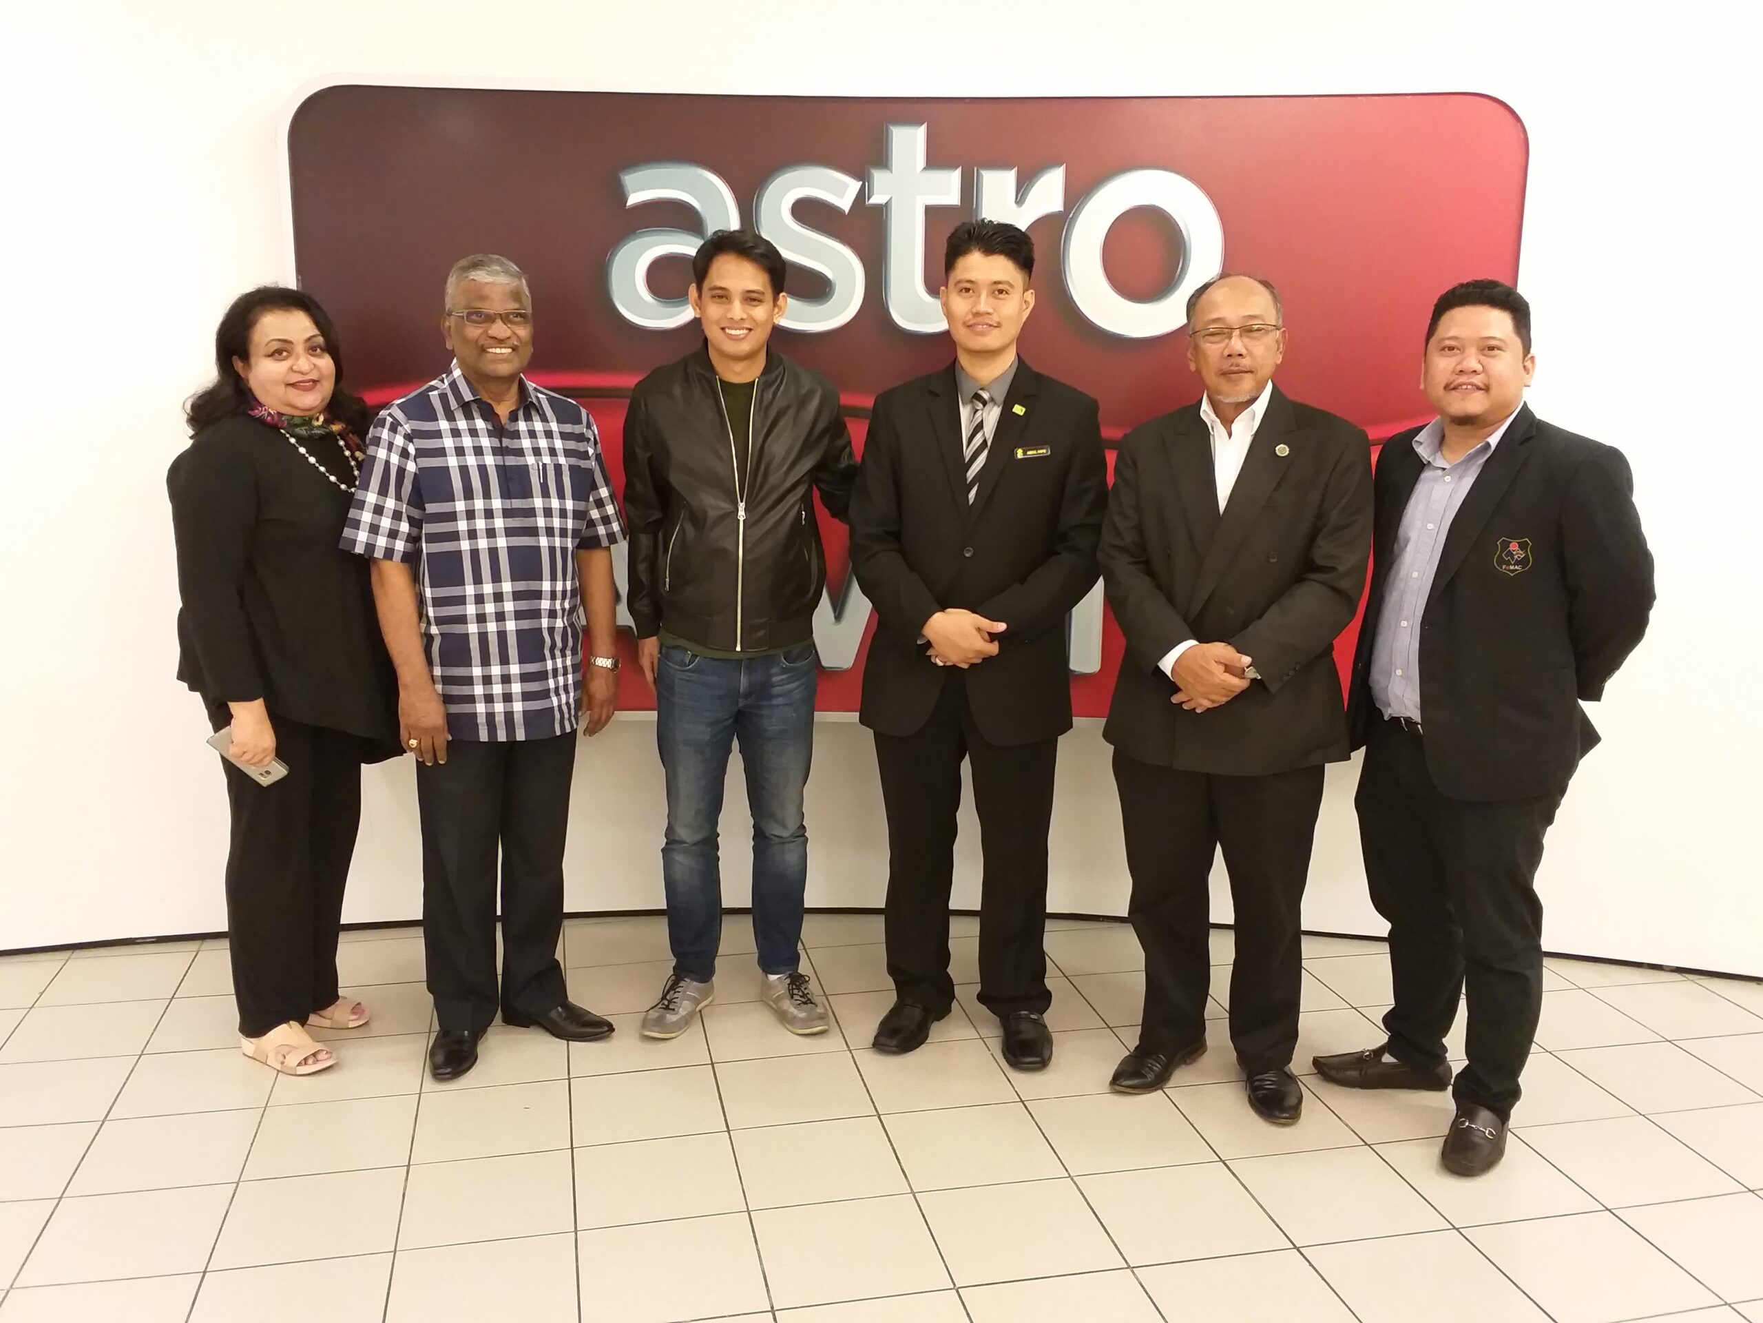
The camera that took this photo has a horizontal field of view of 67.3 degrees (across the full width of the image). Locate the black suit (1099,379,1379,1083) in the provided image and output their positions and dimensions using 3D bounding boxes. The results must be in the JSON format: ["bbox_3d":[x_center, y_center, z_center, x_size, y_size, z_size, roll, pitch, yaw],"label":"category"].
[{"bbox_3d":[0.666,0.151,2.596,0.540,1.370,0.380,4,11,19],"label":"black suit"}]

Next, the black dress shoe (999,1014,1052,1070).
[{"bbox_3d":[0.325,0.793,2.965,0.105,0.108,0.282,1,11,4],"label":"black dress shoe"}]

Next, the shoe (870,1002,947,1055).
[{"bbox_3d":[0.094,0.782,3.009,0.105,0.108,0.282,7,12,32],"label":"shoe"}]

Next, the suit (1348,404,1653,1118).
[{"bbox_3d":[1.159,0.182,2.592,0.560,1.390,0.470,11,15,44],"label":"suit"}]

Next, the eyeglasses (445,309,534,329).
[{"bbox_3d":[-0.785,-0.680,2.635,0.140,0.038,0.143,-6,12,-33],"label":"eyeglasses"}]

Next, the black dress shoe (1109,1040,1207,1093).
[{"bbox_3d":[0.612,0.821,2.844,0.278,0.105,0.102,-7,13,-36],"label":"black dress shoe"}]

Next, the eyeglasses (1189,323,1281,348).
[{"bbox_3d":[0.646,-0.593,2.412,0.152,0.046,0.135,-1,11,14],"label":"eyeglasses"}]

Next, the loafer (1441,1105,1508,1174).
[{"bbox_3d":[1.171,0.877,2.579,0.110,0.105,0.280,7,12,30],"label":"loafer"}]

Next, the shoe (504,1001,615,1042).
[{"bbox_3d":[-0.728,0.786,2.988,0.280,0.095,0.100,3,11,14],"label":"shoe"}]

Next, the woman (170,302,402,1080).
[{"bbox_3d":[-1.250,0.045,2.784,0.380,1.607,0.480,9,13,37],"label":"woman"}]

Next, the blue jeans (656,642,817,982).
[{"bbox_3d":[-0.332,0.314,2.980,0.390,0.830,0.270,0,10,-1],"label":"blue jeans"}]

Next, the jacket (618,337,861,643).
[{"bbox_3d":[-0.297,-0.351,2.867,0.540,0.660,0.330,0,11,-2],"label":"jacket"}]

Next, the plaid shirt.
[{"bbox_3d":[-0.827,-0.221,2.733,0.560,0.755,0.300,-4,11,-22],"label":"plaid shirt"}]

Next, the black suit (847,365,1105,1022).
[{"bbox_3d":[0.189,0.077,2.804,0.560,1.400,0.360,2,11,6],"label":"black suit"}]

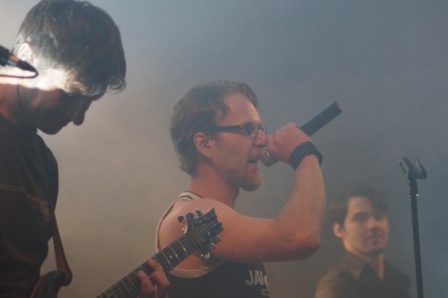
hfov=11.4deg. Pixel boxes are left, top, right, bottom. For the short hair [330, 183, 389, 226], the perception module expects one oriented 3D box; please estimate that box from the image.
[{"bbox_3d":[0.454,0.203,7.500,0.180,0.175,0.205,2,-7,-30],"label":"short hair"}]

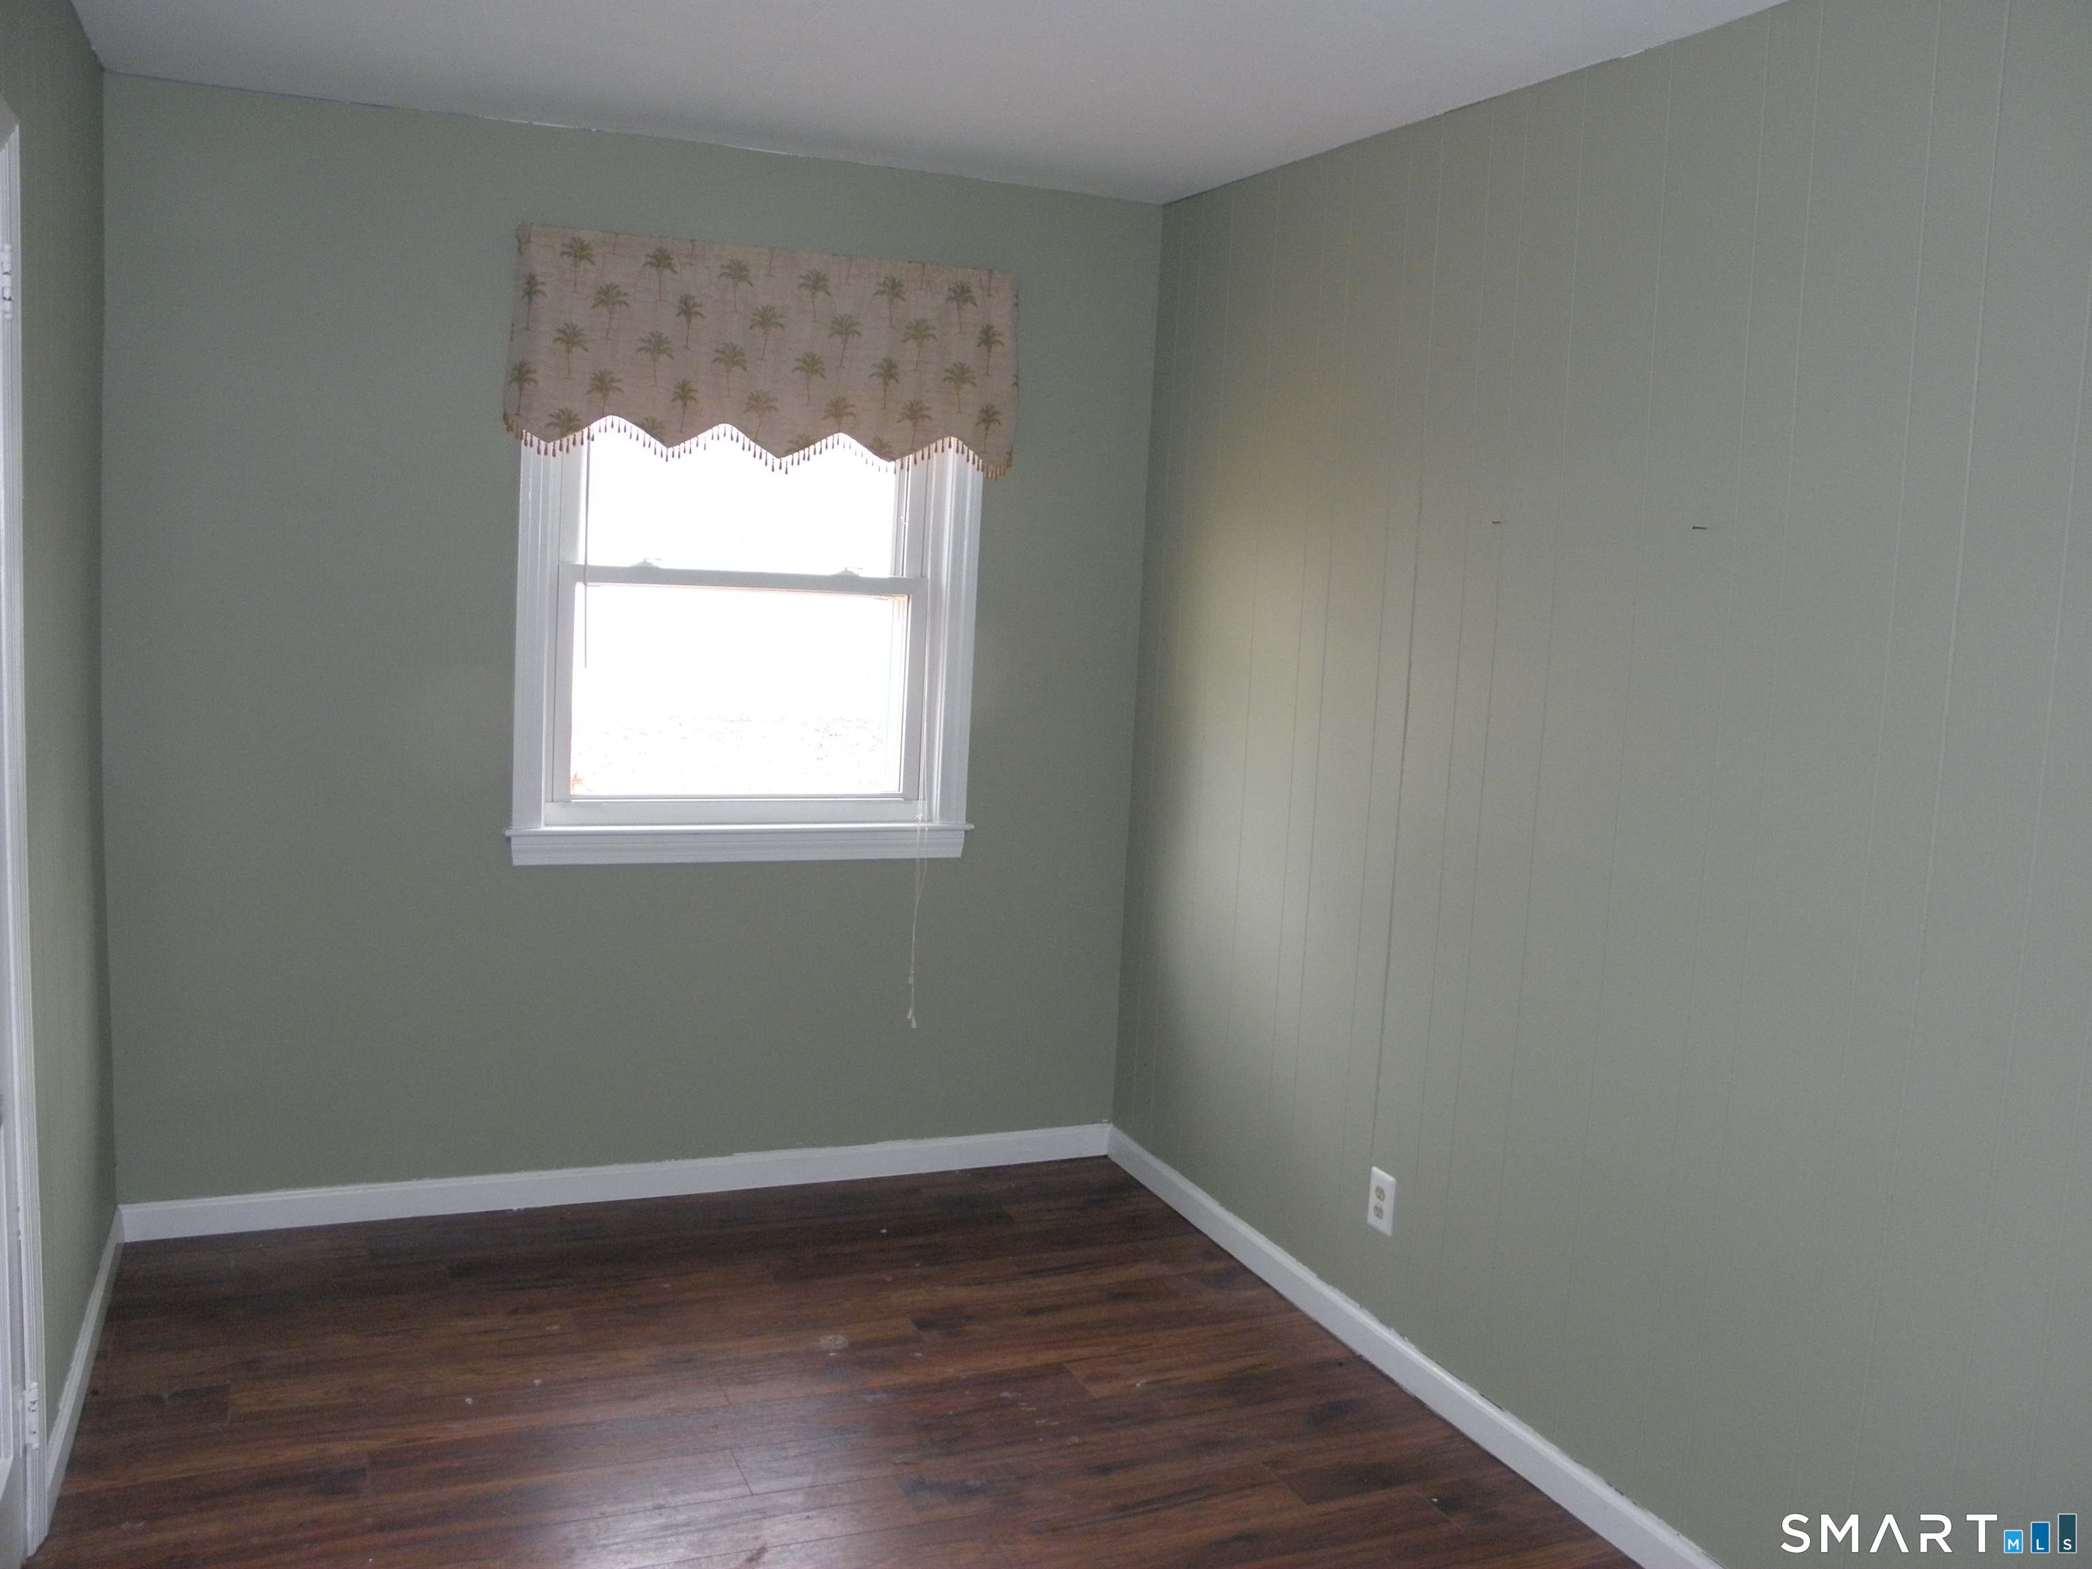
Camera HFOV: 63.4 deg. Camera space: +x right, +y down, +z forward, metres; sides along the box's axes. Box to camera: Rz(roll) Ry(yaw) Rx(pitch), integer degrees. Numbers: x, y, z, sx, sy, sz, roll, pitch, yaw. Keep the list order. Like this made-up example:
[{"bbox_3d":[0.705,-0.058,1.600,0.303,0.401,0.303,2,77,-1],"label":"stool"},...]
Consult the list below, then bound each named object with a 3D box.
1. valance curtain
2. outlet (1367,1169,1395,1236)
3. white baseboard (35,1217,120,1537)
[{"bbox_3d":[-0.615,-0.955,3.768,1.135,0.450,0.085,0,8,-24],"label":"valance curtain"},{"bbox_3d":[0.656,0.814,3.298,0.008,0.116,0.072,0,8,-24],"label":"outlet"},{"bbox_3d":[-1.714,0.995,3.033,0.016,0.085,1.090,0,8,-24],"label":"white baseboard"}]

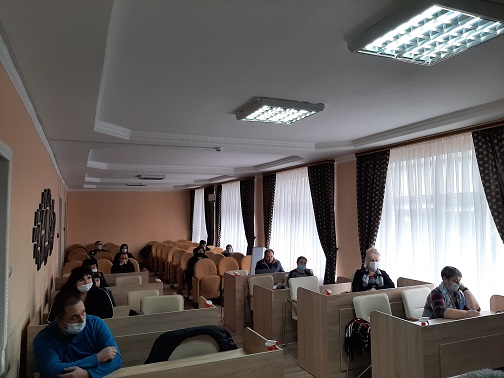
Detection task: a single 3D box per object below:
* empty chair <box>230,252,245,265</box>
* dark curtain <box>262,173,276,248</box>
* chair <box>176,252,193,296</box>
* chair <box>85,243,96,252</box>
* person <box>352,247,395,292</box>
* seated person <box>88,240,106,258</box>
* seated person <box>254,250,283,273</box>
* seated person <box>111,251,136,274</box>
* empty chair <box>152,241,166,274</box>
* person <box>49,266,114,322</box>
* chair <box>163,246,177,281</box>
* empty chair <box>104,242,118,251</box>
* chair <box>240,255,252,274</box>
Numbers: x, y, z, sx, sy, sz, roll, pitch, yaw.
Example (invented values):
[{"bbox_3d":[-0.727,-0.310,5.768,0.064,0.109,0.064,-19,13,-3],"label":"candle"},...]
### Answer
[{"bbox_3d":[-0.319,2.008,9.042,0.560,0.940,0.550,0,-4,-24],"label":"empty chair"},{"bbox_3d":[0.437,0.991,8.655,0.170,2.750,0.620,0,-4,-24],"label":"dark curtain"},{"bbox_3d":[-1.465,2.031,9.086,0.560,0.940,0.550,0,-4,-24],"label":"chair"},{"bbox_3d":[-4.770,2.187,11.570,0.530,0.970,0.470,2,-4,-24],"label":"chair"},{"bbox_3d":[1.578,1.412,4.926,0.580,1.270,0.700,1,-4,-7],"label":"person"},{"bbox_3d":[-4.133,1.991,10.199,0.560,1.150,0.700,1,-4,-24],"label":"seated person"},{"bbox_3d":[0.343,1.697,6.925,0.580,1.220,0.750,1,-4,-24],"label":"seated person"},{"bbox_3d":[-2.398,1.775,7.094,0.560,1.160,0.750,1,-4,-24],"label":"seated person"},{"bbox_3d":[-2.888,2.236,12.231,0.560,0.940,0.550,0,-4,-24],"label":"empty chair"},{"bbox_3d":[-1.577,1.343,3.505,0.580,1.200,0.750,2,-4,-24],"label":"person"},{"bbox_3d":[-2.175,2.114,10.439,0.530,0.970,0.470,2,-4,-24],"label":"chair"},{"bbox_3d":[-4.616,2.262,12.490,0.550,0.910,0.550,1,-4,-24],"label":"empty chair"},{"bbox_3d":[0.048,1.960,8.166,0.530,0.970,0.470,2,-4,-24],"label":"chair"}]

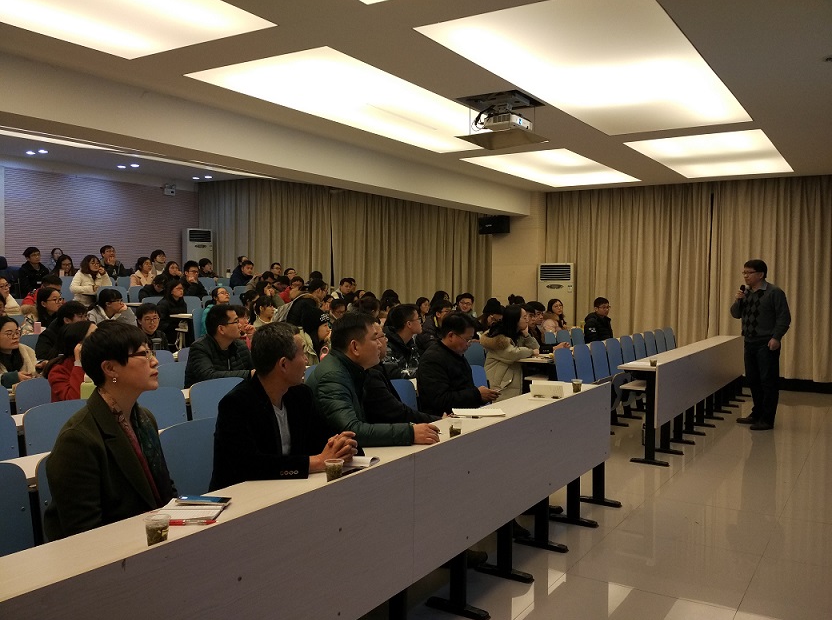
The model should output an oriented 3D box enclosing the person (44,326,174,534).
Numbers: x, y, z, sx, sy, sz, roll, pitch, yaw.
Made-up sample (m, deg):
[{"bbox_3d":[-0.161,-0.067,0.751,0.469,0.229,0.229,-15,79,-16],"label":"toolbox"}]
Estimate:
[{"bbox_3d":[-0.926,0.708,2.386,0.720,1.330,0.540,1,2,18],"label":"person"}]

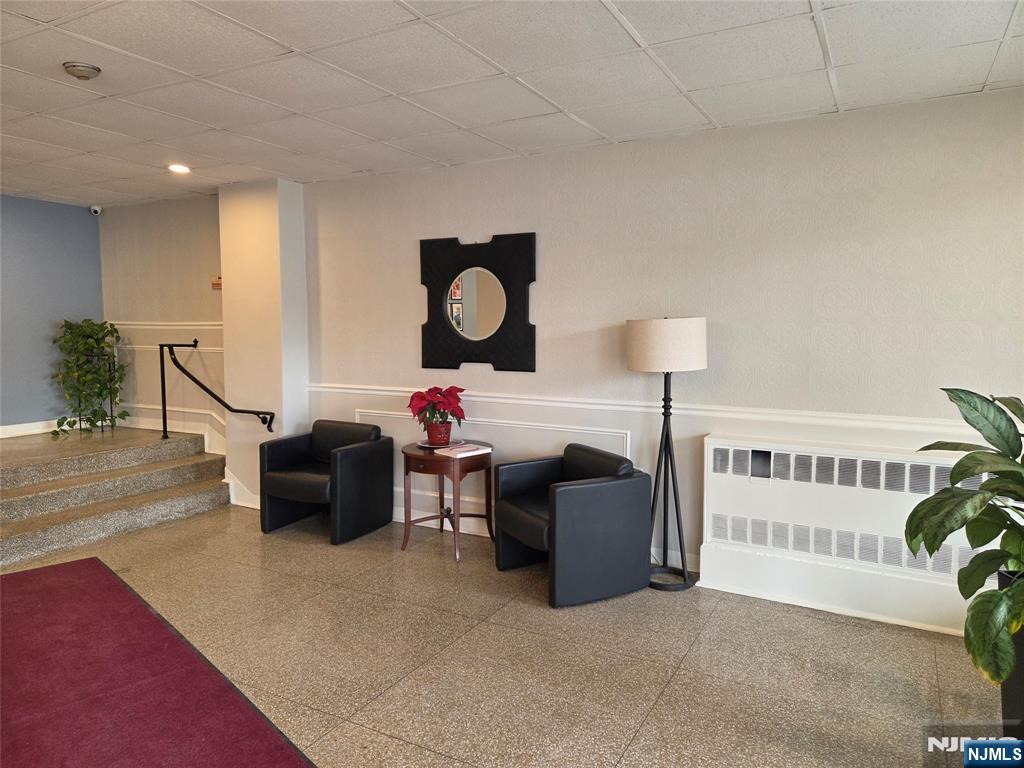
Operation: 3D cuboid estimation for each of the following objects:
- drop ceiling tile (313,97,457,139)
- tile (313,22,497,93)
[{"bbox_3d":[-0.677,-1.414,3.632,0.600,0.020,0.600,3,6,28],"label":"drop ceiling tile"},{"bbox_3d":[-0.432,-1.336,2.810,0.600,0.020,0.600,3,6,28],"label":"tile"}]

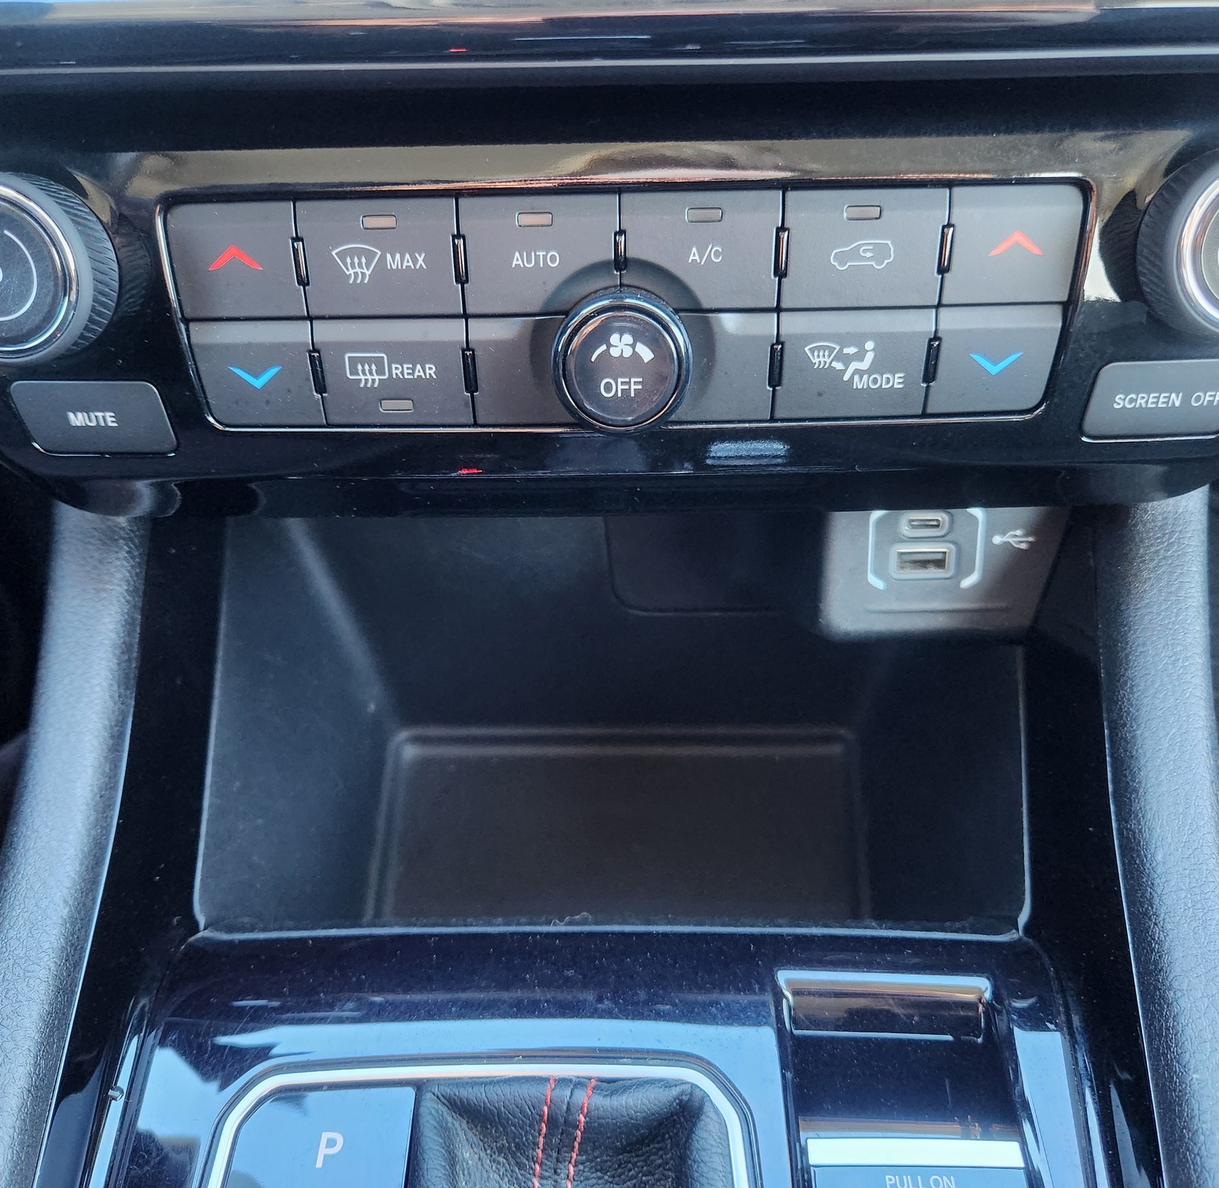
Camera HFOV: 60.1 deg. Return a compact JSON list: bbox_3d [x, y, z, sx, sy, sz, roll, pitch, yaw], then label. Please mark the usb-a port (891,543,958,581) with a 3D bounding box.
[{"bbox_3d":[0.082,-0.009,0.276,0.017,0.010,0.006,-1,15,0],"label":"usb-a port"}]

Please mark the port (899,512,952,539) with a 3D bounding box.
[{"bbox_3d":[0.082,-0.018,0.274,0.013,0.007,0.006,-1,15,0],"label":"port"}]

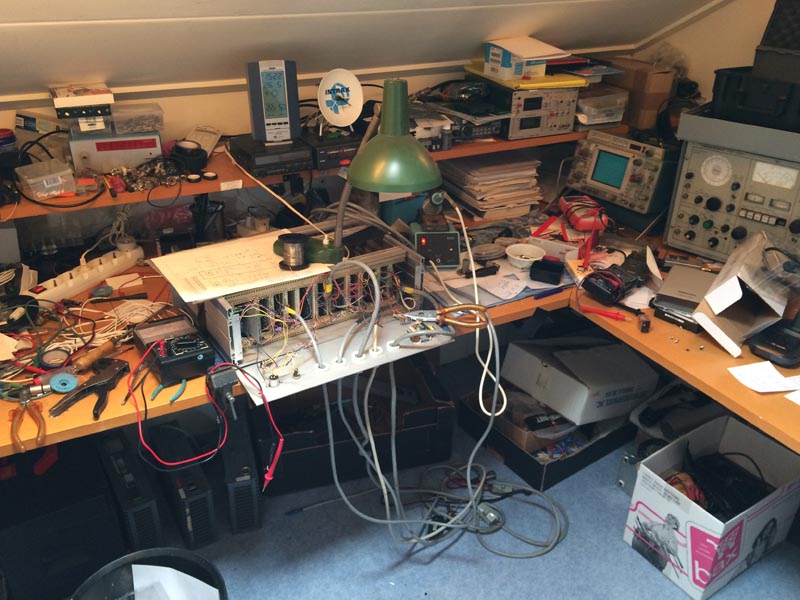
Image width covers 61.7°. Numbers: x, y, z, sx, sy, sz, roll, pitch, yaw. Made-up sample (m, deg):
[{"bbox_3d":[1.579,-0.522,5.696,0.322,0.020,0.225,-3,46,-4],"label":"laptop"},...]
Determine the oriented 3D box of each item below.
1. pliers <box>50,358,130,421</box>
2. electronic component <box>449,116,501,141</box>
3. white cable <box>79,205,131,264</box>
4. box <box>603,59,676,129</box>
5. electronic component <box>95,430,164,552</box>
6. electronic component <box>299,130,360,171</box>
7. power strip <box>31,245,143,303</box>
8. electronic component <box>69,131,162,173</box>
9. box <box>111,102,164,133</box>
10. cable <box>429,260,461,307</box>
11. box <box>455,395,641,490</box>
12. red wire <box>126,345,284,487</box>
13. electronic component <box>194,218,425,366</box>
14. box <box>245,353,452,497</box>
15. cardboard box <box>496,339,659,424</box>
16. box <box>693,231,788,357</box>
[{"bbox_3d":[-0.572,0.171,1.285,0.100,0.028,0.180,6,29,9],"label":"pliers"},{"bbox_3d":[0.180,-0.514,1.955,0.160,0.050,0.180,-11,31,-21],"label":"electronic component"},{"bbox_3d":[-0.758,-0.162,1.728,0.140,0.150,0.070,-13,31,-24],"label":"white cable"},{"bbox_3d":[0.879,-0.762,2.478,0.120,0.208,0.205,-13,30,-23],"label":"box"},{"bbox_3d":[-0.782,0.546,1.935,0.078,0.187,0.360,-17,33,-29],"label":"electronic component"},{"bbox_3d":[-0.176,-0.442,1.922,0.200,0.062,0.200,-13,30,-23],"label":"electronic component"},{"bbox_3d":[-0.736,-0.055,1.594,0.052,0.045,0.315,13,30,24],"label":"power strip"},{"bbox_3d":[-0.655,-0.366,1.572,0.188,0.075,0.200,-8,28,-15],"label":"electronic component"},{"bbox_3d":[-0.721,-0.503,1.849,0.120,0.057,0.100,-10,29,-17],"label":"box"},{"bbox_3d":[0.113,-0.051,1.689,0.040,0.040,0.240,-8,30,-16],"label":"cable"},{"bbox_3d":[0.483,0.402,2.227,0.410,0.107,0.390,-17,31,-30],"label":"box"},{"bbox_3d":[-0.403,0.245,1.394,0.270,0.300,0.200,-13,30,-23],"label":"red wire"},{"bbox_3d":[-0.199,-0.025,1.544,0.465,0.133,0.210,-16,32,-28],"label":"electronic component"},{"bbox_3d":[-0.180,0.397,2.321,0.615,0.227,0.400,-8,28,-14],"label":"box"},{"bbox_3d":[0.583,0.248,2.181,0.358,0.119,0.327,-2,23,-37],"label":"cardboard box"},{"bbox_3d":[0.818,-0.018,1.561,0.131,0.101,0.290,48,48,7],"label":"box"}]

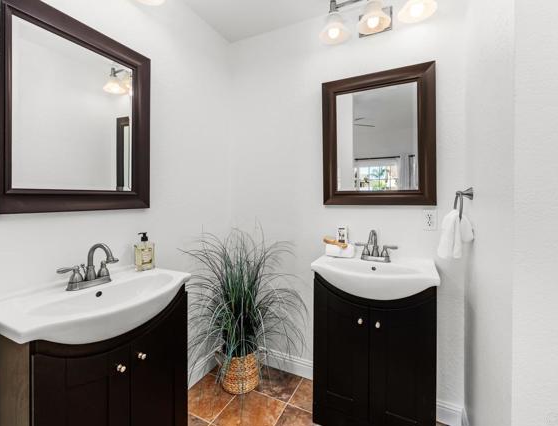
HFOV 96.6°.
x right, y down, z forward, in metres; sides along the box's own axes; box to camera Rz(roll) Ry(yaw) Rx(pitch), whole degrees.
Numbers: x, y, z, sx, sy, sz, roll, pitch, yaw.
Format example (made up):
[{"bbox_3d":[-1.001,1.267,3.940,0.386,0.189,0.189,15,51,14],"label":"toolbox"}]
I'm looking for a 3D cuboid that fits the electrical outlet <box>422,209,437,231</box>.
[{"bbox_3d":[0.835,0.039,1.371,0.073,0.116,0.010,1,2,26],"label":"electrical outlet"}]

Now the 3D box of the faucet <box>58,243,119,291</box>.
[{"bbox_3d":[-0.740,0.208,1.002,0.155,0.172,0.205,1,2,26],"label":"faucet"}]

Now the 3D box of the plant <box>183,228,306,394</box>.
[{"bbox_3d":[-0.235,0.615,1.572,0.660,0.990,0.660,1,2,26],"label":"plant"}]

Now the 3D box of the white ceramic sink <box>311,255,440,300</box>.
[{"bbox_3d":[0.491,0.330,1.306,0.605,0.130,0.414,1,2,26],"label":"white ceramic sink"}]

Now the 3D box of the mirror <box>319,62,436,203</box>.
[{"bbox_3d":[0.571,-0.441,1.487,0.628,0.788,0.030,1,2,26],"label":"mirror"}]

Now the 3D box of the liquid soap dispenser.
[{"bbox_3d":[-0.672,0.184,1.242,0.060,0.195,0.080,2,3,41],"label":"liquid soap dispenser"}]

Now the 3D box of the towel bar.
[{"bbox_3d":[0.881,-0.035,1.185,0.066,0.168,0.150,1,2,26],"label":"towel bar"}]

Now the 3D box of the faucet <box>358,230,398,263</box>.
[{"bbox_3d":[0.533,0.186,1.380,0.215,0.172,0.155,1,2,26],"label":"faucet"}]

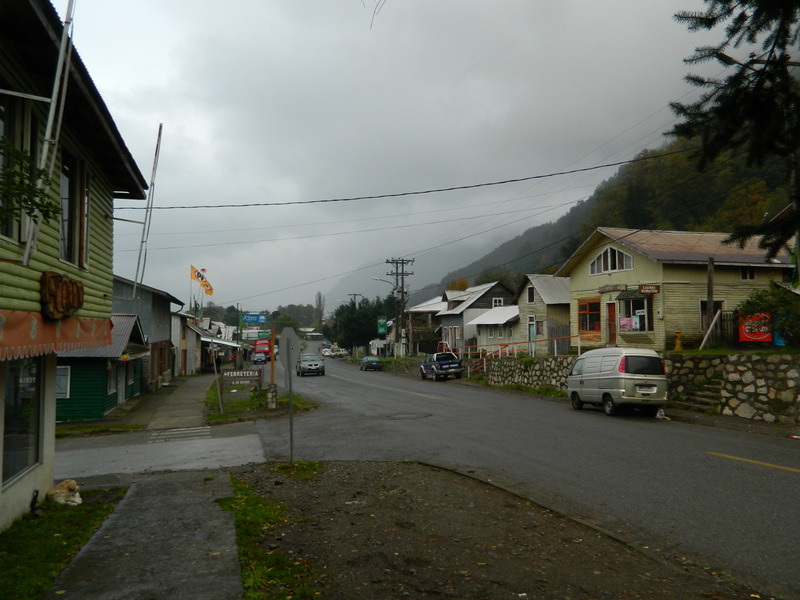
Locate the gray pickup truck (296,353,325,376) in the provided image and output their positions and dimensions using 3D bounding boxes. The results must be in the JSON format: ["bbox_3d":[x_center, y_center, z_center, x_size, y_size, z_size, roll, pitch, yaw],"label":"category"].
[{"bbox_3d":[-6.700,4.750,43.000,1.750,1.650,4.500,1,-4,-13],"label":"gray pickup truck"}]

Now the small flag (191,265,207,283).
[{"bbox_3d":[-16.000,-2.120,46.000,1.350,1.350,0.200,1,-3,-14],"label":"small flag"}]

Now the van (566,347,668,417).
[{"bbox_3d":[6.500,2.460,17.750,1.460,1.910,3.660,2,-6,-9],"label":"van"}]

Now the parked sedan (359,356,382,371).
[{"bbox_3d":[-2.750,5.860,53.700,1.690,1.400,4.300,1,-4,-10],"label":"parked sedan"}]

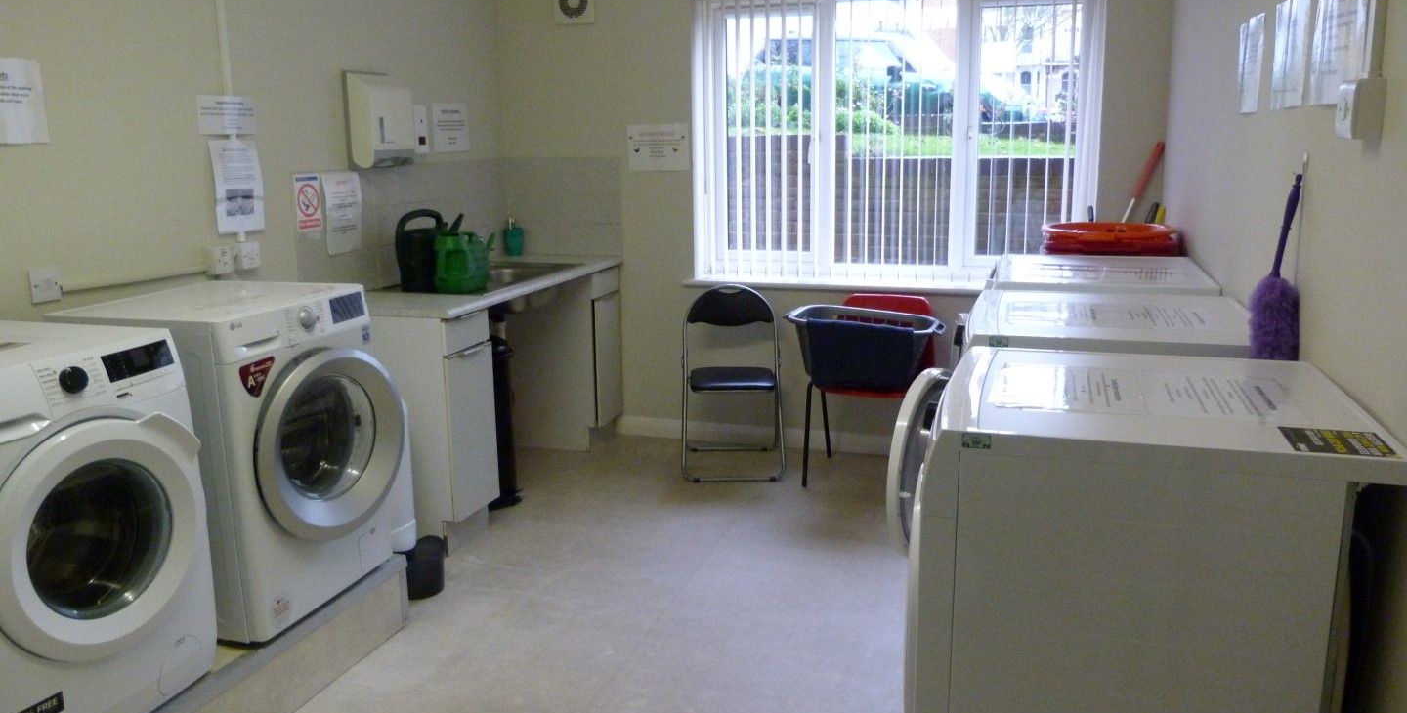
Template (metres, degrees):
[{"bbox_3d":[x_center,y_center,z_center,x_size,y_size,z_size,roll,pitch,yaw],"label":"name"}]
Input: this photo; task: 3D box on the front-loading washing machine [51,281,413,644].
[{"bbox_3d":[-1.325,0.259,2.912,0.580,0.850,0.600,3,13,17],"label":"front-loading washing machine"}]

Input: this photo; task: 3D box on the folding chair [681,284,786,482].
[{"bbox_3d":[0.128,0.107,4.532,0.455,0.795,0.470,-1,12,-2],"label":"folding chair"}]

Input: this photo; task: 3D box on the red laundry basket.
[{"bbox_3d":[1.465,-0.350,3.679,0.470,0.240,0.470,3,13,17],"label":"red laundry basket"}]

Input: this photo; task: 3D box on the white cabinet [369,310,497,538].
[{"bbox_3d":[-1.113,0.254,3.783,0.575,0.855,0.320,3,13,17],"label":"white cabinet"}]

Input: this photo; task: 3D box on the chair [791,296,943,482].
[{"bbox_3d":[0.752,0.141,4.372,0.550,0.785,0.500,4,13,20],"label":"chair"}]

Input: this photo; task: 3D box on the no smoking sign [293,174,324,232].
[{"bbox_3d":[-1.420,-0.557,3.670,0.008,0.200,0.138,3,13,17],"label":"no smoking sign"}]

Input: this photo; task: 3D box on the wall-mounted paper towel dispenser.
[{"bbox_3d":[-1.252,-0.917,3.957,0.120,0.360,0.275,3,13,17],"label":"wall-mounted paper towel dispenser"}]

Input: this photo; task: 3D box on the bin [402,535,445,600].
[{"bbox_3d":[-0.957,0.672,3.394,0.220,0.200,0.220,3,13,17],"label":"bin"}]

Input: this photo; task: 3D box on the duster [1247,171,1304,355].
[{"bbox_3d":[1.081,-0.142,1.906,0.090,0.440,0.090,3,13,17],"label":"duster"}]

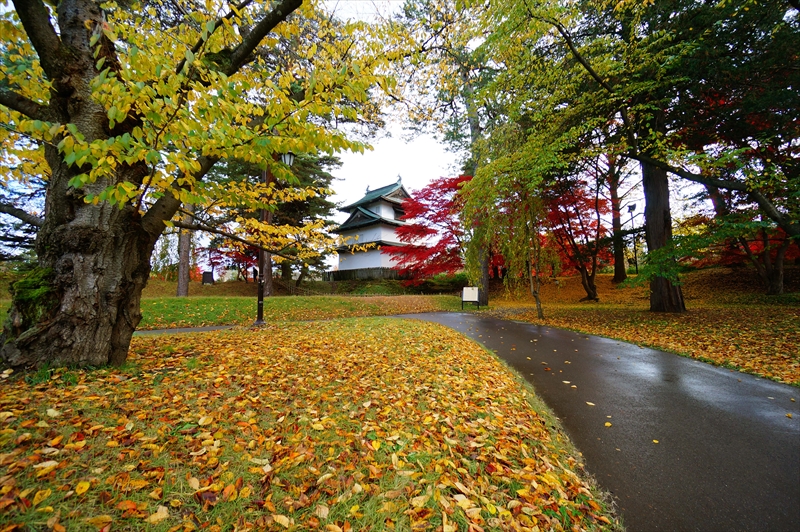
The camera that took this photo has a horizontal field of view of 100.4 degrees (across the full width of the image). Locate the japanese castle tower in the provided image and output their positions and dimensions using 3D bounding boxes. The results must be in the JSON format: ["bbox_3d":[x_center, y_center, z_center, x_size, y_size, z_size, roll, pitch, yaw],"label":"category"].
[{"bbox_3d":[-2.509,-4.425,42.625,9.300,12.300,9.300,-5,-7,40],"label":"japanese castle tower"}]

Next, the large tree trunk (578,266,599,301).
[{"bbox_3d":[8.923,0.839,15.793,0.750,1.581,0.600,0,-6,0],"label":"large tree trunk"}]

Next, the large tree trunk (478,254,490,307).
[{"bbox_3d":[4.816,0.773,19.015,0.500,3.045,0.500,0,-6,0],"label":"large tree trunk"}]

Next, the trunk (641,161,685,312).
[{"bbox_3d":[10.018,-1.049,12.763,1.100,5.548,1.100,-4,-7,38],"label":"trunk"}]

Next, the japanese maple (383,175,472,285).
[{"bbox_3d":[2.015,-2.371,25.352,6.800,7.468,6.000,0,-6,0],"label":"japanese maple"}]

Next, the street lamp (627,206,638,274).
[{"bbox_3d":[16.246,-1.775,23.284,0.450,4.985,0.450,-4,-7,35],"label":"street lamp"}]

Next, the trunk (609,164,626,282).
[{"bbox_3d":[13.635,-2.645,20.858,0.650,7.313,0.650,-4,-7,33],"label":"trunk"}]

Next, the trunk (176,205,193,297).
[{"bbox_3d":[-13.699,-0.935,21.192,0.620,5.848,0.620,4,-7,-33],"label":"trunk"}]

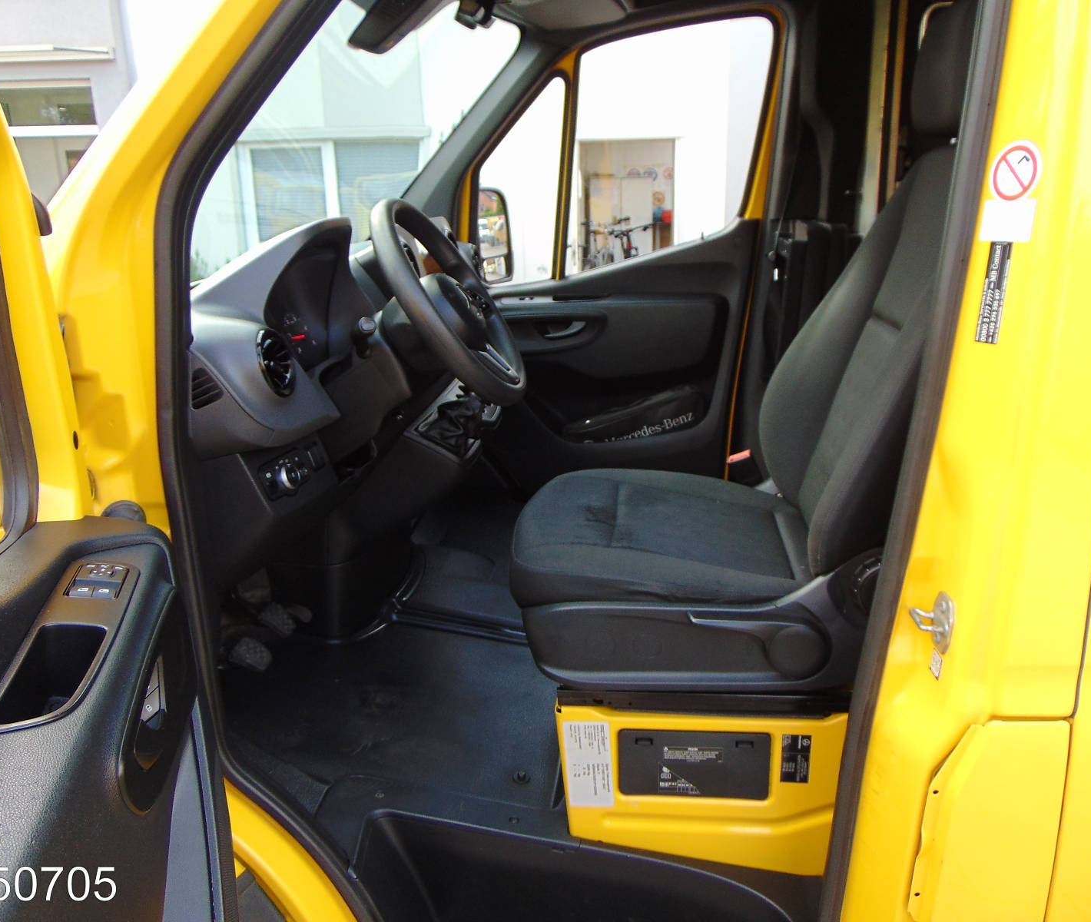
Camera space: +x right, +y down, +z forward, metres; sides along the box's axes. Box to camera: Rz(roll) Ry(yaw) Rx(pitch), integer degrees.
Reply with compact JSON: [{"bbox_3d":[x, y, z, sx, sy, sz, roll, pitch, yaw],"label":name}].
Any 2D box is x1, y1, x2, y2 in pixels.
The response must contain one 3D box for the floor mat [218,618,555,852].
[{"bbox_3d":[-0.261,0.464,1.657,0.680,0.050,0.720,6,14,5],"label":"floor mat"}]

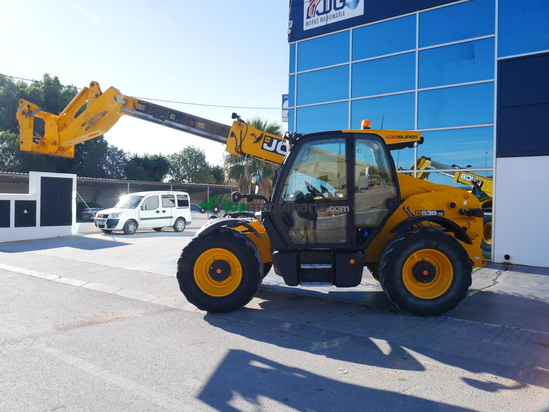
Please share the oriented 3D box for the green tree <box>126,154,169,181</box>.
[{"bbox_3d":[-10.900,-1.800,38.000,4.000,5.200,4.000,1,1,5],"label":"green tree"}]

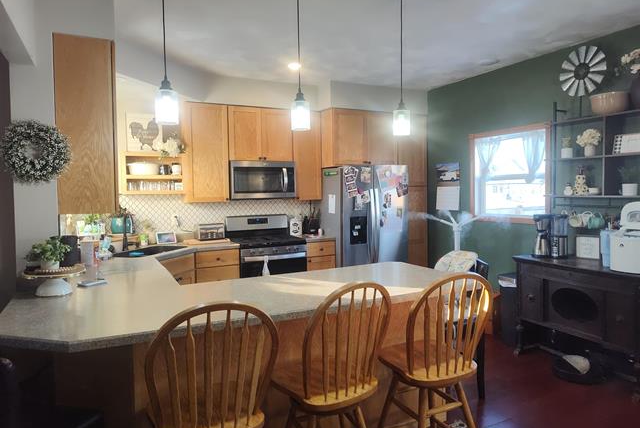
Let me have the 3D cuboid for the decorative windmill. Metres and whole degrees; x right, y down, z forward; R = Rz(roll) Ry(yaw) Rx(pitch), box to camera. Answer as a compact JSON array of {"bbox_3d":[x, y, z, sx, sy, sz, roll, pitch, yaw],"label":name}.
[{"bbox_3d":[2.237,-1.123,3.629,0.101,0.604,0.407,-3,3,-27],"label":"decorative windmill"}]

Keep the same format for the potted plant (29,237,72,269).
[{"bbox_3d":[-1.513,0.222,2.387,0.201,0.189,0.191,-3,3,-27],"label":"potted plant"}]

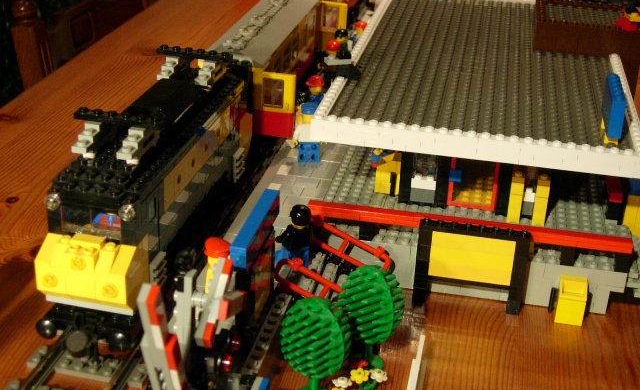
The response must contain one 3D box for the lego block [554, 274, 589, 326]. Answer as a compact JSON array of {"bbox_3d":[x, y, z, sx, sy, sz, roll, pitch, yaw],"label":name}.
[{"bbox_3d":[0.148,0.062,0.555,0.016,0.025,0.016,7,25,9],"label":"lego block"}]

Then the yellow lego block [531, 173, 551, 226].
[{"bbox_3d":[0.141,0.003,0.601,0.008,0.033,0.008,7,25,9],"label":"yellow lego block"}]

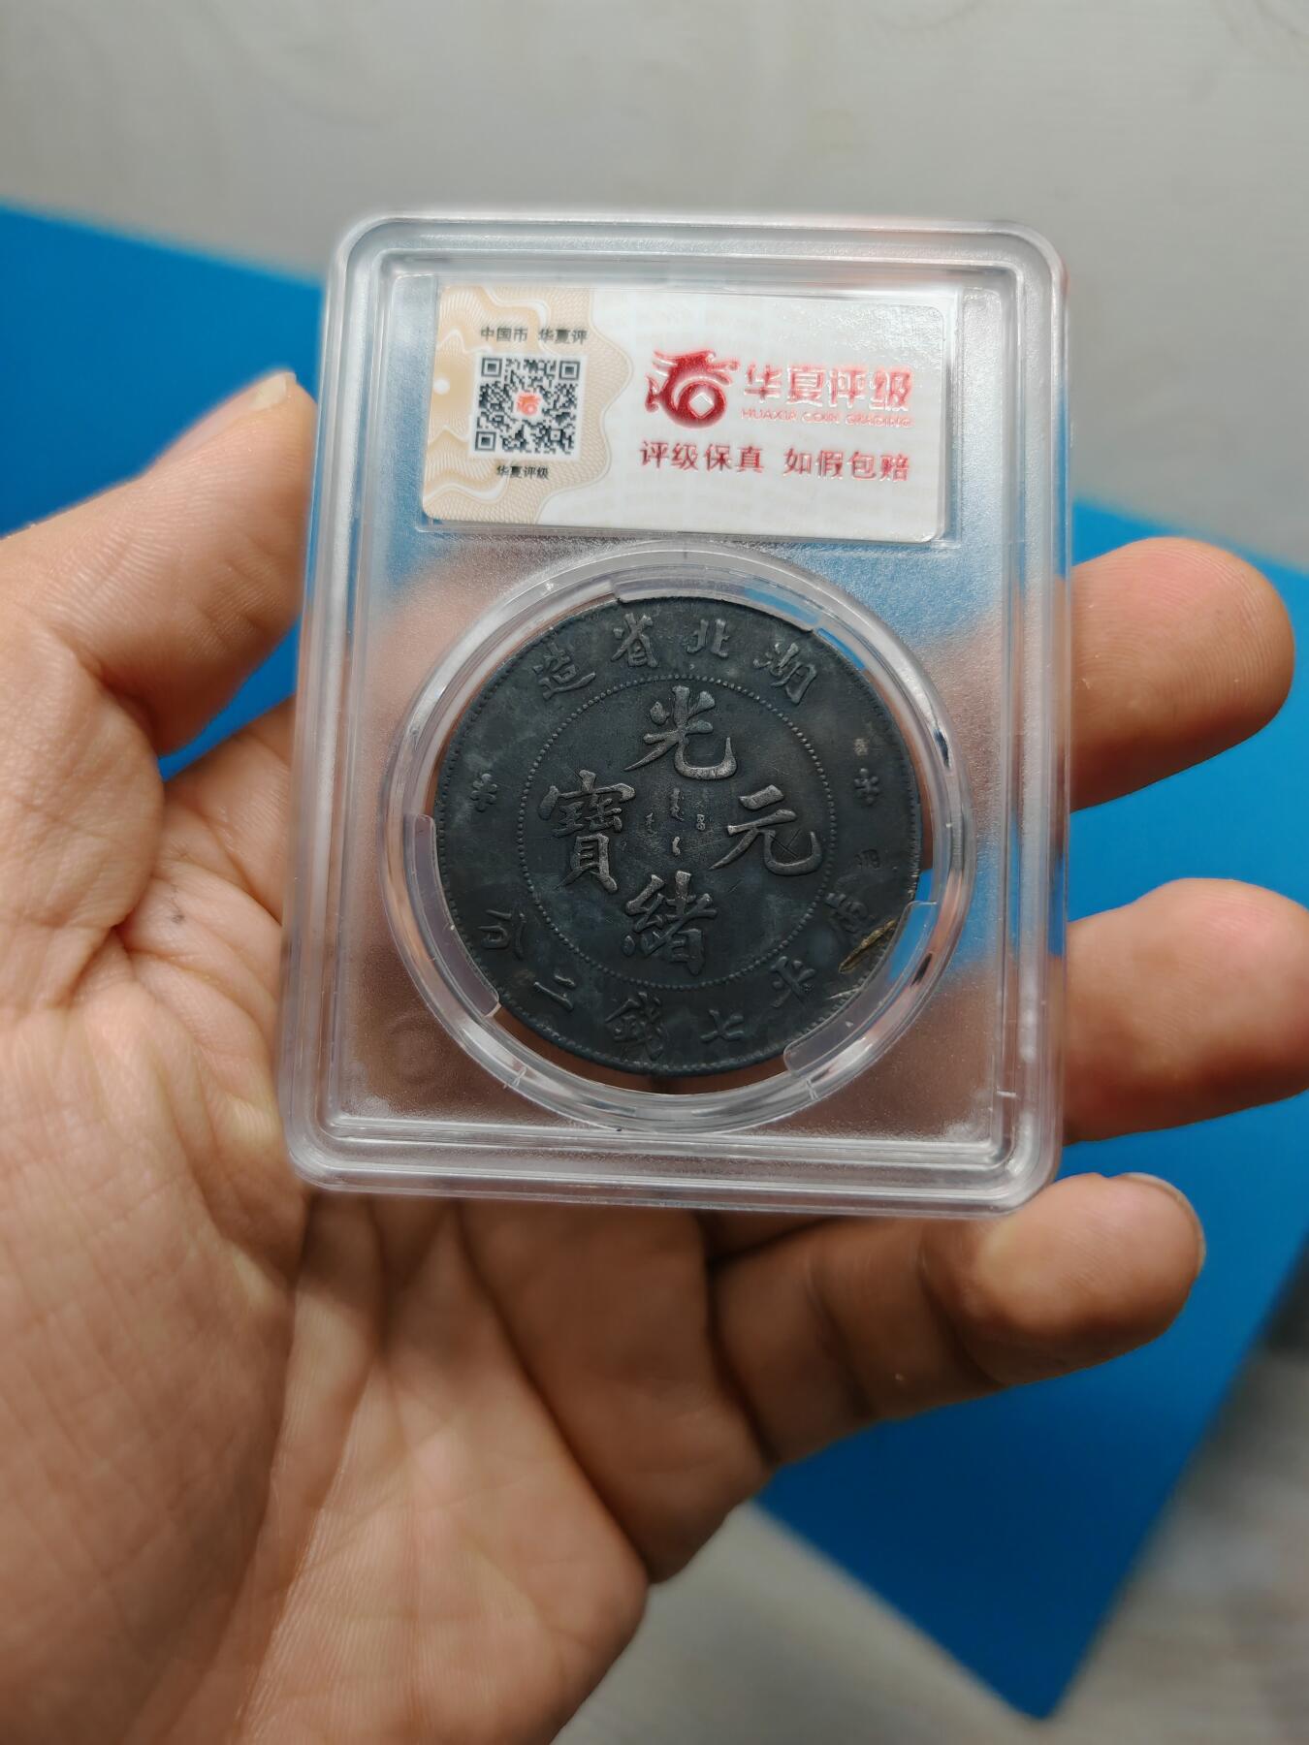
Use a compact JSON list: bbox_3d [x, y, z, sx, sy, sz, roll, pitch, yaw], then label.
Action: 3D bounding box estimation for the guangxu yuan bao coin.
[{"bbox_3d":[0.002,-0.003,0.111,0.039,0.003,0.039,4,83,1],"label":"guangxu yuan bao coin"}]

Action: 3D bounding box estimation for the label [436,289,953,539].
[{"bbox_3d":[0.003,-0.038,0.114,0.043,0.001,0.021,2,83,1],"label":"label"}]

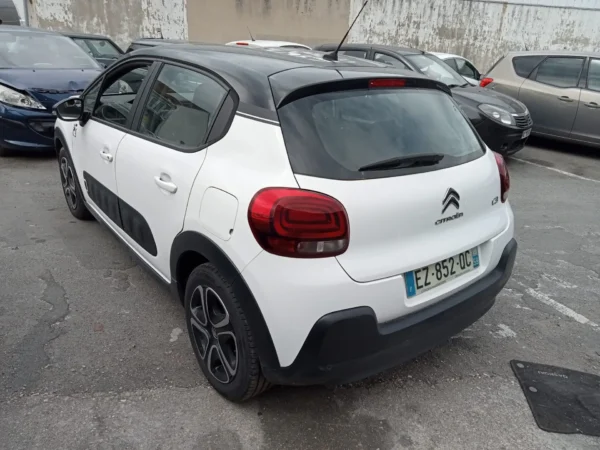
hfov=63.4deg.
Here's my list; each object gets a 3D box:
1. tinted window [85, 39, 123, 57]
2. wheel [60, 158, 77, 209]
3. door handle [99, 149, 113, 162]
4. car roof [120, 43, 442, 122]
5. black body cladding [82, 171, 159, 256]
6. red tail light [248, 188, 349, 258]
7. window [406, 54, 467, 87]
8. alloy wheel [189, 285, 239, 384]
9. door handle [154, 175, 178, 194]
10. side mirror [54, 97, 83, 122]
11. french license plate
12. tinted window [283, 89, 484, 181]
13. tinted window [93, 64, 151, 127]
[{"bbox_3d":[-4.120,-3.564,9.800,0.060,0.440,0.950,3,15,44],"label":"tinted window"},{"bbox_3d":[-1.888,-0.343,4.091,0.140,0.450,0.450,-14,28,-35],"label":"wheel"},{"bbox_3d":[-1.164,-0.418,2.919,0.050,0.048,0.215,-14,28,-35],"label":"door handle"},{"bbox_3d":[-0.087,-0.855,2.761,1.240,0.220,1.740,-14,28,-35],"label":"car roof"},{"bbox_3d":[-1.119,-0.113,2.942,0.050,0.200,1.270,-13,27,-36],"label":"black body cladding"},{"bbox_3d":[0.003,-0.015,1.759,0.295,0.230,0.295,-14,28,-35],"label":"red tail light"},{"bbox_3d":[1.919,-2.204,6.925,0.600,0.450,1.320,19,27,35],"label":"window"},{"bbox_3d":[-0.338,0.471,2.216,0.160,0.440,0.440,-13,27,-36],"label":"alloy wheel"},{"bbox_3d":[-0.619,-0.185,2.249,0.055,0.046,0.225,-13,27,-36],"label":"door handle"},{"bbox_3d":[-1.527,-0.759,3.199,0.220,0.160,0.140,-14,28,-35],"label":"side mirror"},{"bbox_3d":[0.635,0.197,2.123,0.520,0.110,0.020,-14,16,-35],"label":"french license plate"},{"bbox_3d":[0.460,-0.408,2.181,1.270,0.435,0.120,-13,-17,-36],"label":"tinted window"},{"bbox_3d":[-1.111,-0.818,2.970,0.100,0.410,0.750,-1,20,-40],"label":"tinted window"}]

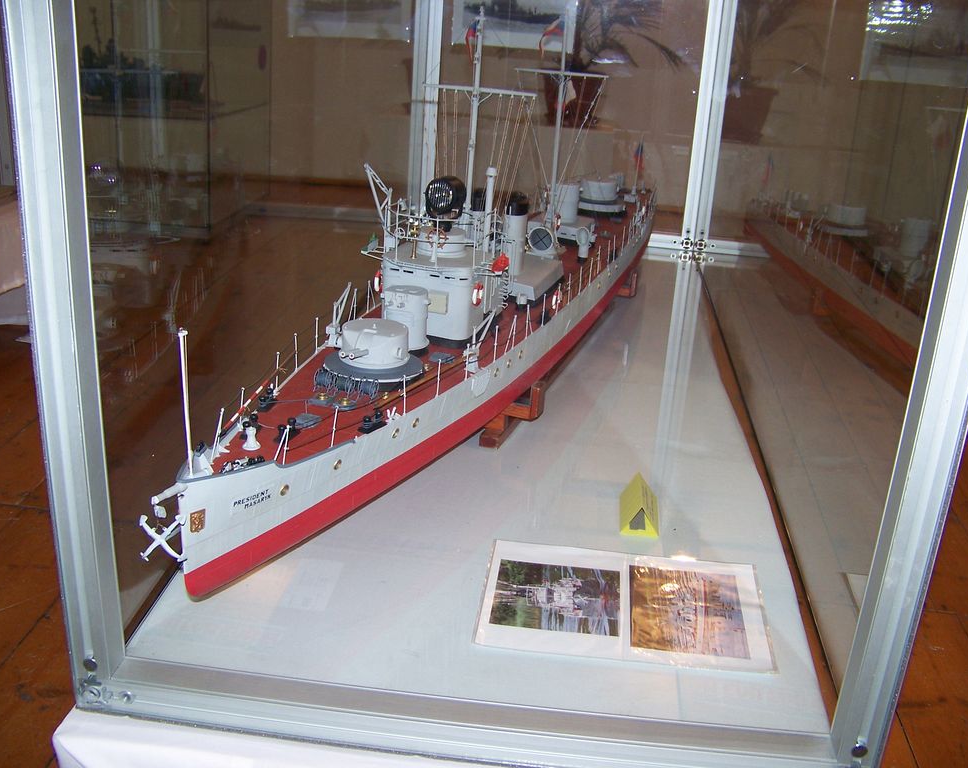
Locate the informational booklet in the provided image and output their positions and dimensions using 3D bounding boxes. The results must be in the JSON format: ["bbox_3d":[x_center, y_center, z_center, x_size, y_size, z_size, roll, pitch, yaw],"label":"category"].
[{"bbox_3d":[0.227,0.357,1.675,0.450,0.010,0.306,5,22,5],"label":"informational booklet"}]

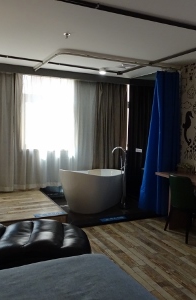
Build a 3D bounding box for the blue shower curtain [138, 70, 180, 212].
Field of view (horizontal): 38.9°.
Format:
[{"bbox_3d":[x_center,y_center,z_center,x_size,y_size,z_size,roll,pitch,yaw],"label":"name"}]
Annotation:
[{"bbox_3d":[1.009,-0.108,4.641,0.460,2.372,0.397,-1,5,-26],"label":"blue shower curtain"}]

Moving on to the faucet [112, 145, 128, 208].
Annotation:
[{"bbox_3d":[0.401,0.490,4.920,0.320,1.087,0.160,1,5,-8],"label":"faucet"}]

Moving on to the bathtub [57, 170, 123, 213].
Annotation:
[{"bbox_3d":[-0.071,0.688,4.858,1.254,0.679,0.679,-1,5,-26],"label":"bathtub"}]

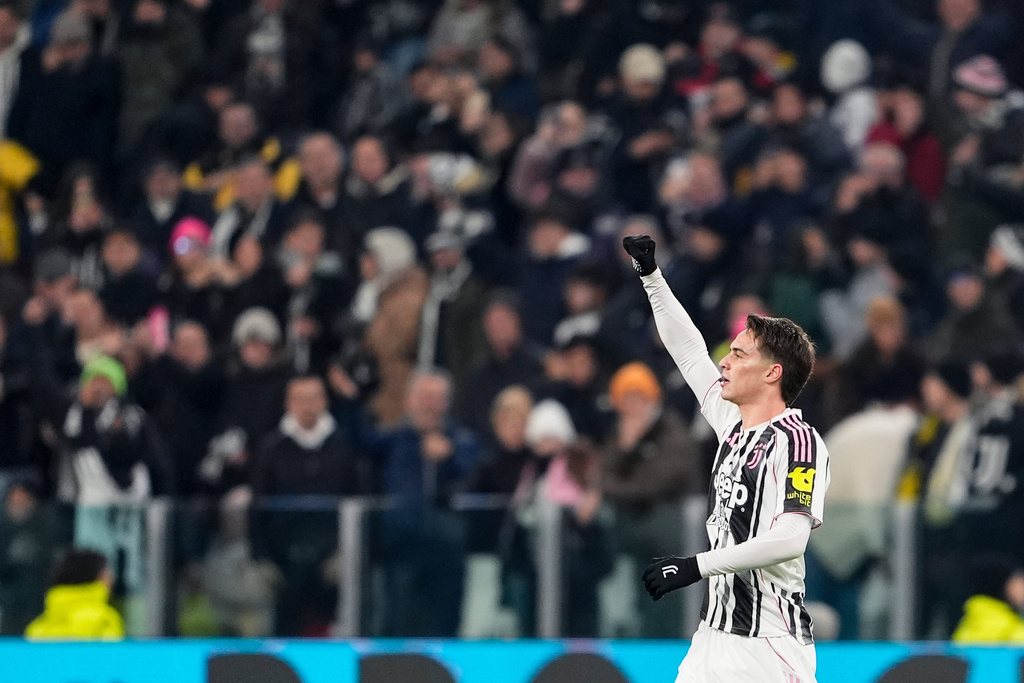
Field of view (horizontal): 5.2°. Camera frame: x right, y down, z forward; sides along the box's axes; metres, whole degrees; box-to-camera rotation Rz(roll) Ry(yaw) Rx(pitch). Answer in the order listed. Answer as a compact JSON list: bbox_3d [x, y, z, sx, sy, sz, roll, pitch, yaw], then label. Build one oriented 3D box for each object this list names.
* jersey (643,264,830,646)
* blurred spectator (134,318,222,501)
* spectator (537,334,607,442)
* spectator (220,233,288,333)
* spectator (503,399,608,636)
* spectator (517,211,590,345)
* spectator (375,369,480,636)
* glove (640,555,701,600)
[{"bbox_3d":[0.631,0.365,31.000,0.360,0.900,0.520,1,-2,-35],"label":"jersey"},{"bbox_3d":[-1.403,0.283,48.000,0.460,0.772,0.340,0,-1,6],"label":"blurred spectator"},{"bbox_3d":[0.233,0.799,43.900,0.500,1.600,0.380,0,-2,9],"label":"spectator"},{"bbox_3d":[-1.115,0.379,49.081,0.500,1.700,0.380,0,-1,11],"label":"spectator"},{"bbox_3d":[0.156,0.959,42.800,0.460,1.500,0.360,0,-2,17],"label":"spectator"},{"bbox_3d":[0.193,0.214,54.776,0.500,1.680,0.360,0,-2,9],"label":"spectator"},{"bbox_3d":[-0.357,0.987,47.481,0.520,1.740,0.420,0,-1,-3],"label":"spectator"},{"bbox_3d":[0.444,0.643,31.300,0.165,0.095,0.085,-23,-2,-6],"label":"glove"}]

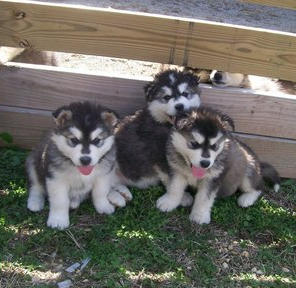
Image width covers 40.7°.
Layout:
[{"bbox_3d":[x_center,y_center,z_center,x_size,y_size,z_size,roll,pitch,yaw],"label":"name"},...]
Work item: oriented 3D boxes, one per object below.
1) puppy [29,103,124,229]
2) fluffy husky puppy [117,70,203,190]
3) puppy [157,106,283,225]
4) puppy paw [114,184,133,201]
[{"bbox_3d":[-0.187,0.026,1.100,0.240,0.320,0.280,0,25,-16],"label":"puppy"},{"bbox_3d":[0.029,-0.034,1.220,0.280,0.370,0.200,25,29,34],"label":"fluffy husky puppy"},{"bbox_3d":[0.246,0.046,1.183,0.350,0.310,0.200,-16,33,-42],"label":"puppy"},{"bbox_3d":[-0.075,0.144,1.206,0.040,0.038,0.056,-12,30,-36],"label":"puppy paw"}]

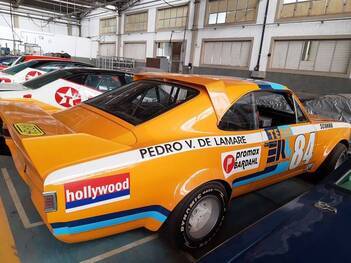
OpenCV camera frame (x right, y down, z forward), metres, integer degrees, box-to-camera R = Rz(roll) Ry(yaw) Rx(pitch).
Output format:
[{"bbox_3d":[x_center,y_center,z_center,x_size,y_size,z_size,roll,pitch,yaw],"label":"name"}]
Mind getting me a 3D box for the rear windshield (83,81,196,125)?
[{"bbox_3d":[-0.353,-0.317,2.413,0.670,0.090,1.081,-31,31,-29],"label":"rear windshield"}]

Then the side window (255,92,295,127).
[{"bbox_3d":[1.006,-0.222,2.635,0.714,0.352,0.060,-6,-11,-38],"label":"side window"}]

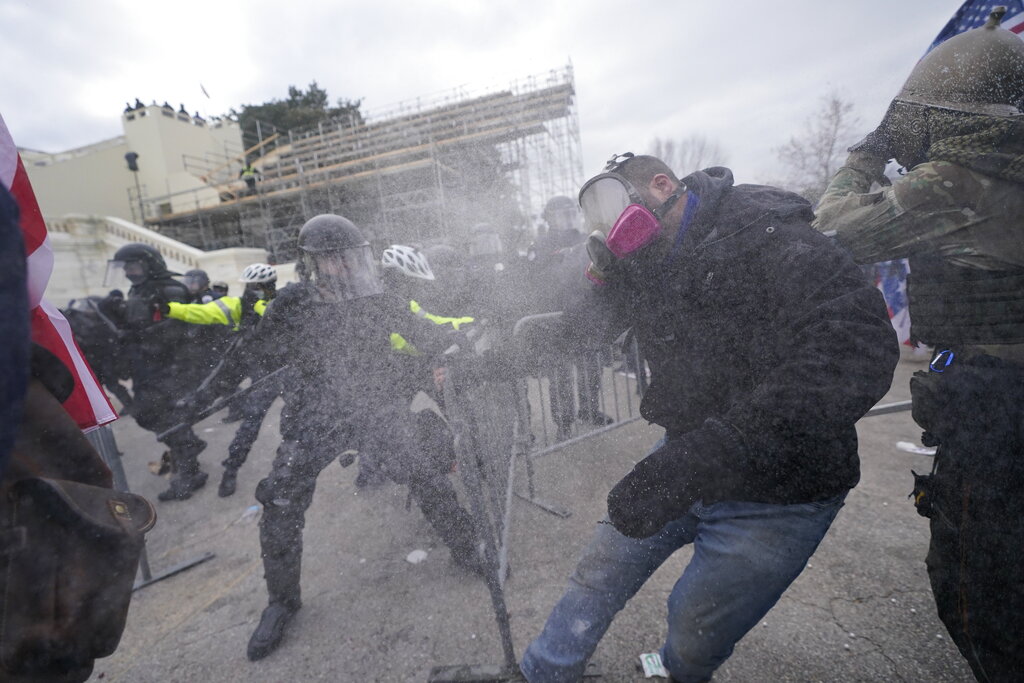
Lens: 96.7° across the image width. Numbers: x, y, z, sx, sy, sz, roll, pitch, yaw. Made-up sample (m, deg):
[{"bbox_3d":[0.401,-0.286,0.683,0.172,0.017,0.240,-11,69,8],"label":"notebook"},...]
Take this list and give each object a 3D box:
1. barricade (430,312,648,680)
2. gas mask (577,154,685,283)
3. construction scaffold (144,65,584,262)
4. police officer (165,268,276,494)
[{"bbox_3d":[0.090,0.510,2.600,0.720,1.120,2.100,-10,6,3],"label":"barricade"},{"bbox_3d":[0.300,-0.325,1.190,0.220,0.260,0.200,-24,-5,-29],"label":"gas mask"},{"bbox_3d":[-7.100,-7.000,22.800,20.500,11.000,7.000,-5,7,15],"label":"construction scaffold"},{"bbox_3d":[-2.200,0.290,3.500,0.850,1.780,0.600,-10,7,-30],"label":"police officer"}]

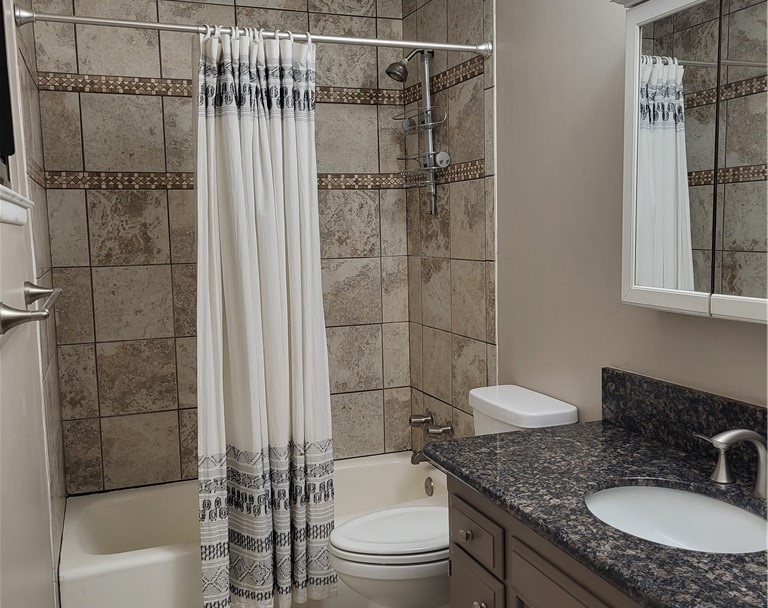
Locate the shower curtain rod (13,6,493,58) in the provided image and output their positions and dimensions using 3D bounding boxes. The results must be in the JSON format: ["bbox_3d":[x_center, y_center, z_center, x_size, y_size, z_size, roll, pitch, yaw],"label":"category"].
[{"bbox_3d":[-0.340,-0.868,2.474,1.515,0.062,0.062,-4,7,-20],"label":"shower curtain rod"}]

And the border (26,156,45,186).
[{"bbox_3d":[-1.162,-0.438,2.598,0.012,0.067,0.851,-4,7,-20],"label":"border"}]

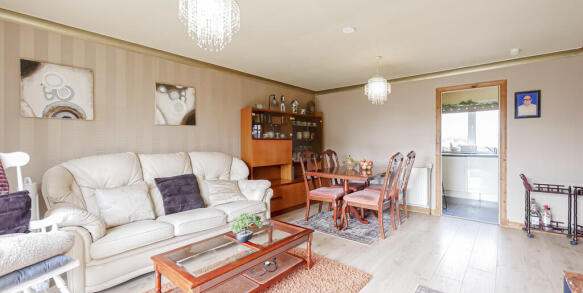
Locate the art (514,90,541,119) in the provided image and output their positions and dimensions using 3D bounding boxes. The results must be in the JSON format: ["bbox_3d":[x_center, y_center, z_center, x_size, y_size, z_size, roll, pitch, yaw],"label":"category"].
[{"bbox_3d":[3.107,-0.553,3.098,0.245,0.360,0.030,0,1,41],"label":"art"}]

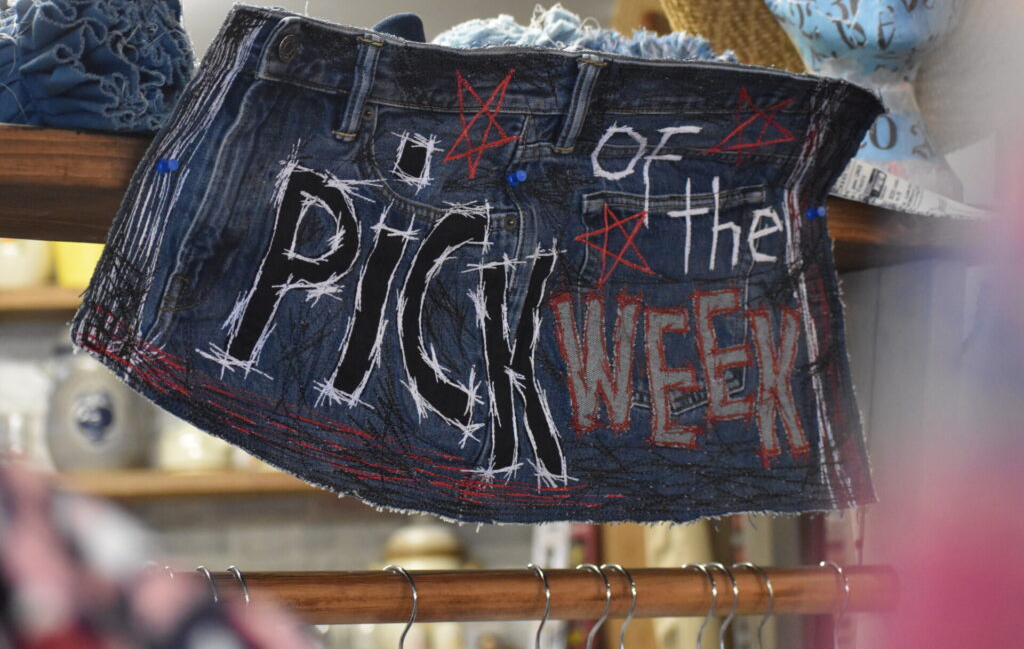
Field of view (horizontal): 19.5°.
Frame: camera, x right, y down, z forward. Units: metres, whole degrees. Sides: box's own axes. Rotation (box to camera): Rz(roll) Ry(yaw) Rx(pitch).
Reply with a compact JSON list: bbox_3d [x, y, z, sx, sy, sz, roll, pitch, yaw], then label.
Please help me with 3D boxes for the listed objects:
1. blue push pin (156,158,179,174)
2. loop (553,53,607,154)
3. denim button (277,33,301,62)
[{"bbox_3d":[-0.207,-0.096,1.800,0.009,0.009,0.013,3,-5,-33],"label":"blue push pin"},{"bbox_3d":[0.044,-0.144,1.950,0.015,0.067,0.005,0,27,-32],"label":"loop"},{"bbox_3d":[-0.137,-0.169,1.830,0.005,0.018,0.018,27,14,37],"label":"denim button"}]

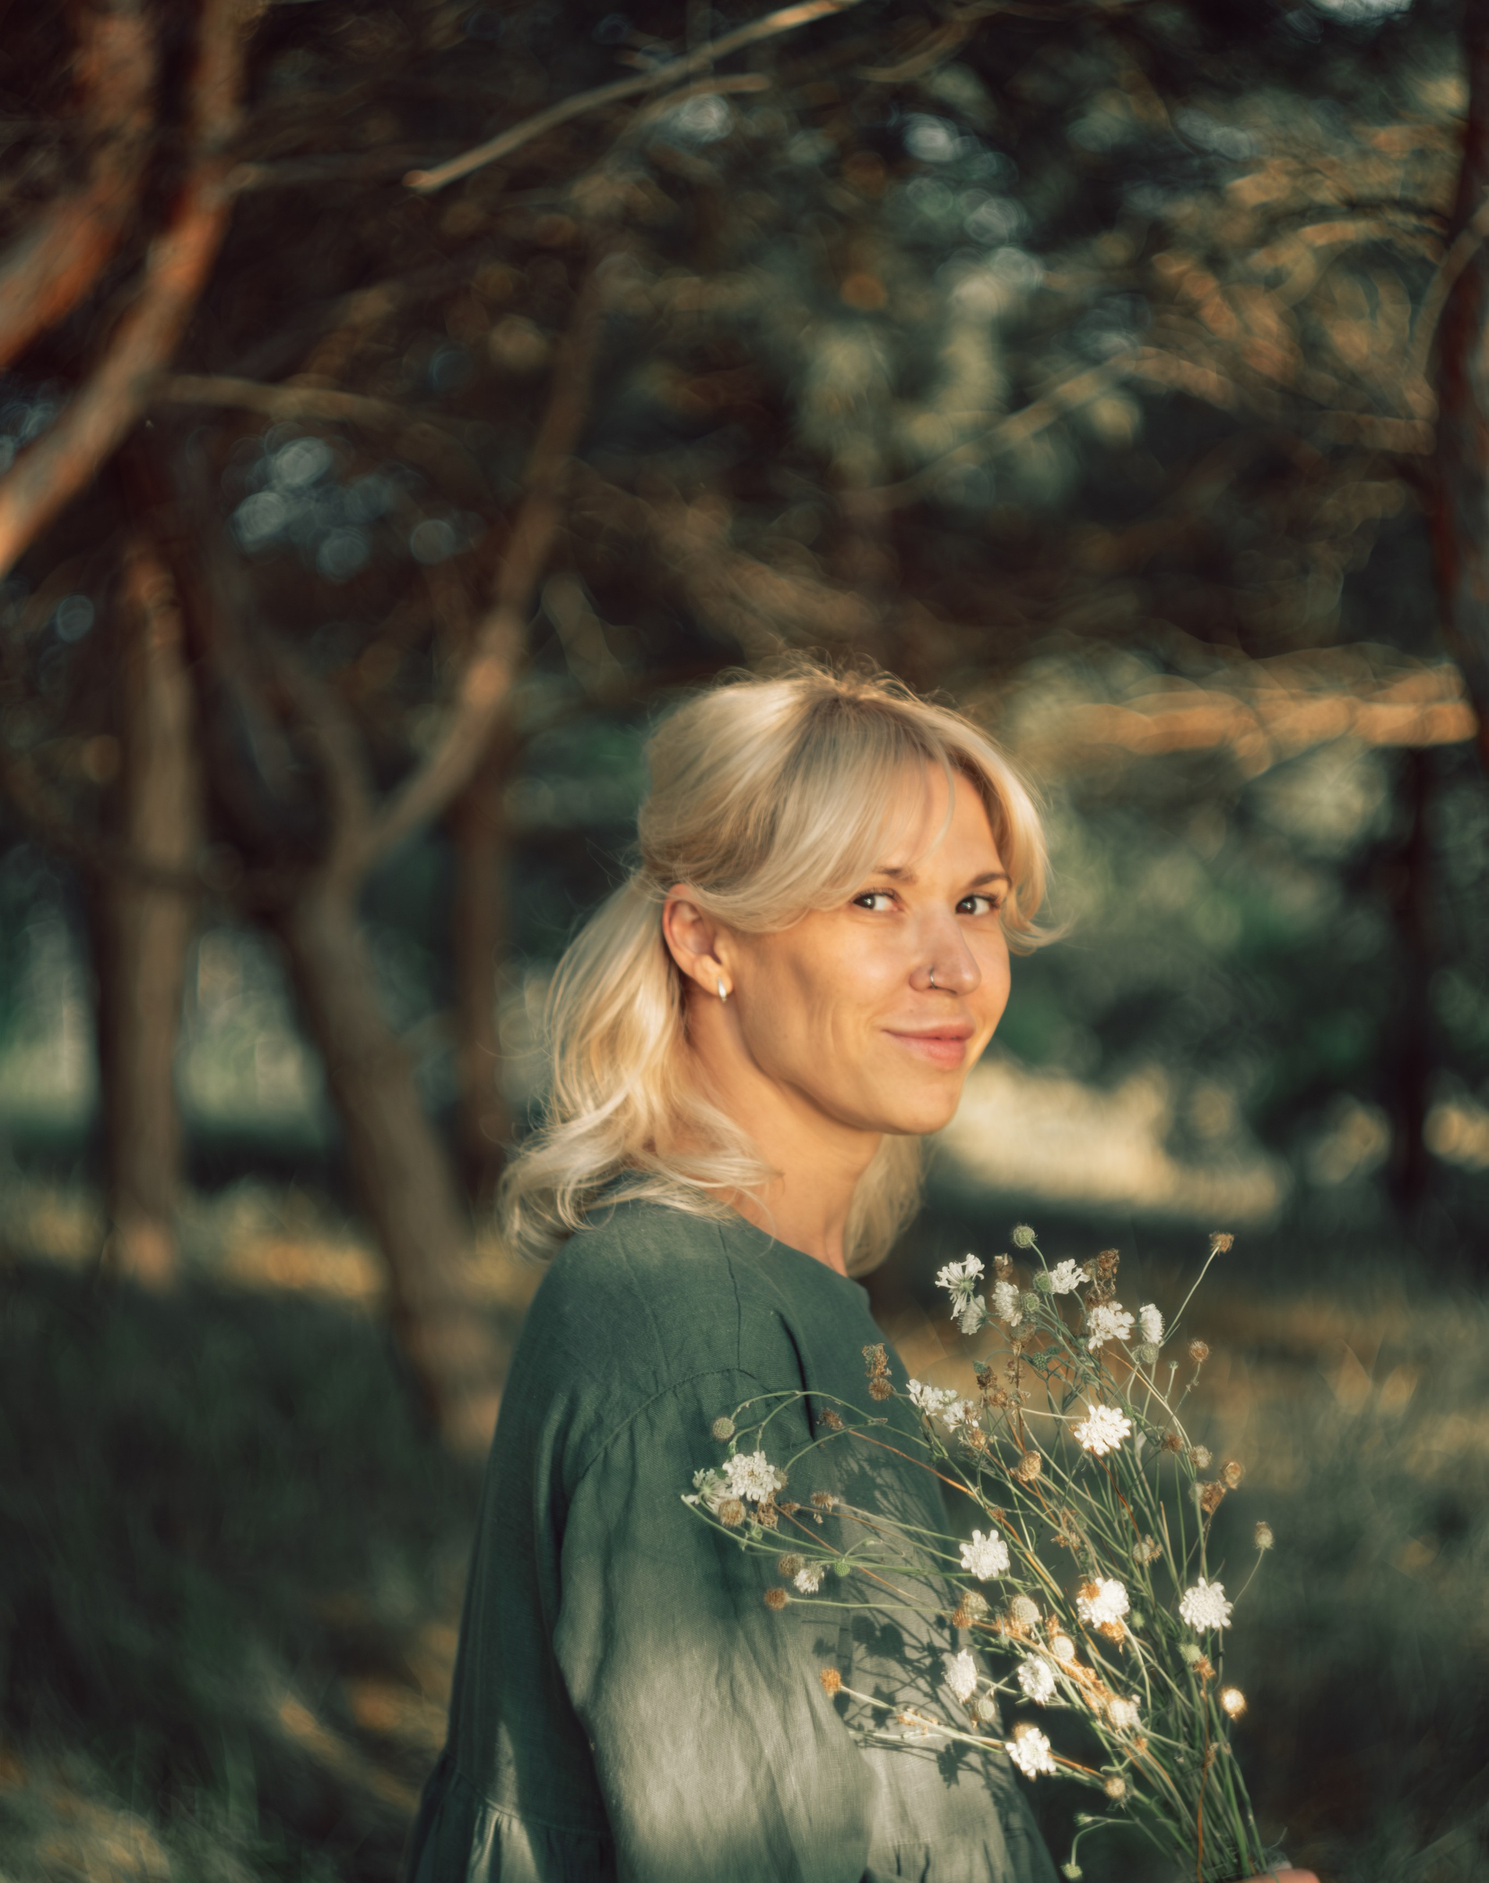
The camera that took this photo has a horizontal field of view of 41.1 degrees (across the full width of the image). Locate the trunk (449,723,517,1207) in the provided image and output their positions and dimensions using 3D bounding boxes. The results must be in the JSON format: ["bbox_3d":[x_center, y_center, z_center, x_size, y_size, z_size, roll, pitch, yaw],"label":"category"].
[{"bbox_3d":[-1.262,0.114,9.600,0.310,2.360,0.310,0,0,0],"label":"trunk"}]

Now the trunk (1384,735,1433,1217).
[{"bbox_3d":[3.279,0.194,9.800,0.240,2.330,0.240,0,0,0],"label":"trunk"}]

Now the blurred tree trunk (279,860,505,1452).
[{"bbox_3d":[-0.946,0.599,5.300,0.310,1.540,0.310,-15,0,0],"label":"blurred tree trunk"}]

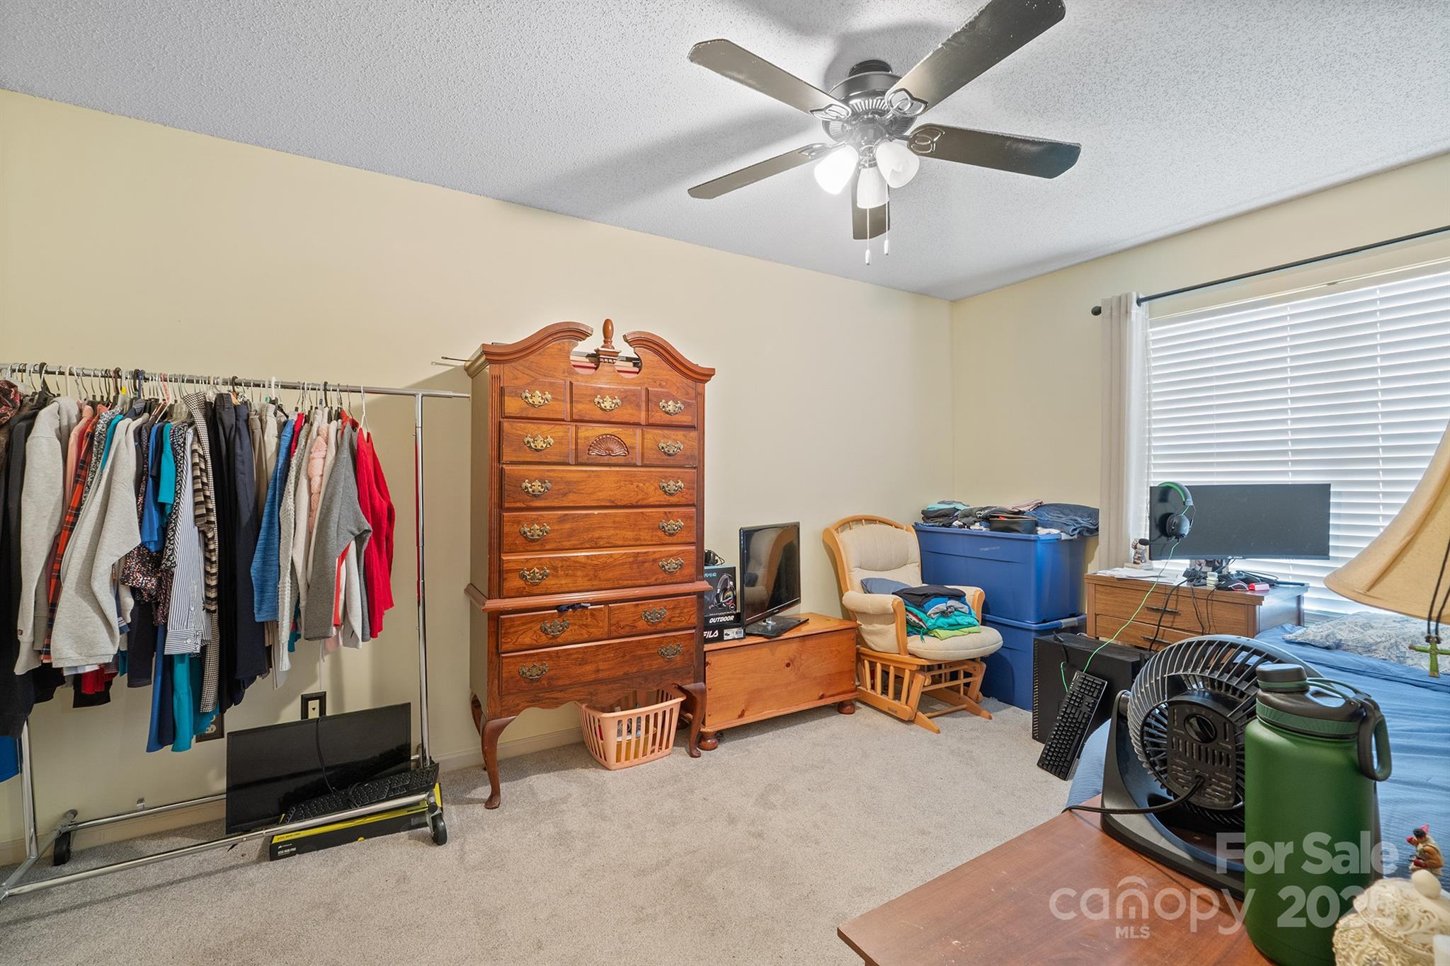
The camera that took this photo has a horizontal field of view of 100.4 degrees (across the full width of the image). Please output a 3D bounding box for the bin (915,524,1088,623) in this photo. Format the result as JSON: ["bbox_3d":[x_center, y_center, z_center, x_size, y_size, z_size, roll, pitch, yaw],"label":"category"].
[{"bbox_3d":[1.589,0.510,3.574,0.480,0.460,0.840,0,0,-30],"label":"bin"}]

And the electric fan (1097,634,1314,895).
[{"bbox_3d":[0.591,0.323,0.711,0.170,0.280,0.268,0,0,-30],"label":"electric fan"}]

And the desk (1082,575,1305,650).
[{"bbox_3d":[2.034,0.812,2.633,0.510,0.785,0.635,0,0,-30],"label":"desk"}]

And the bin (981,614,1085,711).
[{"bbox_3d":[1.588,0.975,3.573,0.480,0.460,0.840,0,0,-30],"label":"bin"}]

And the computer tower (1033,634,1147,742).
[{"bbox_3d":[1.646,0.964,2.691,0.210,0.480,0.450,0,0,-28],"label":"computer tower"}]

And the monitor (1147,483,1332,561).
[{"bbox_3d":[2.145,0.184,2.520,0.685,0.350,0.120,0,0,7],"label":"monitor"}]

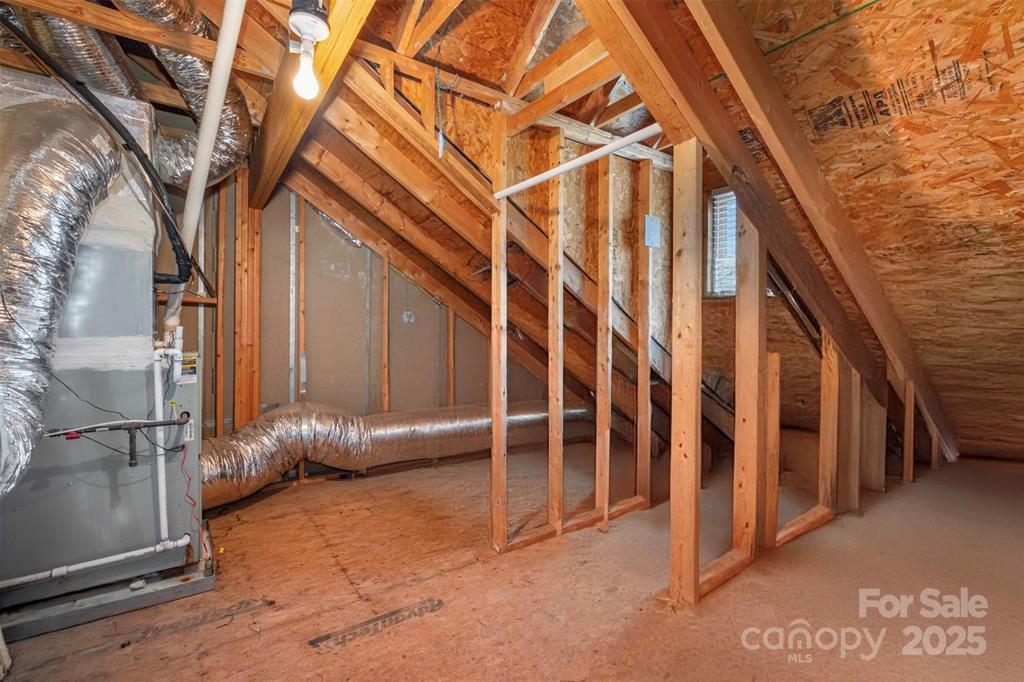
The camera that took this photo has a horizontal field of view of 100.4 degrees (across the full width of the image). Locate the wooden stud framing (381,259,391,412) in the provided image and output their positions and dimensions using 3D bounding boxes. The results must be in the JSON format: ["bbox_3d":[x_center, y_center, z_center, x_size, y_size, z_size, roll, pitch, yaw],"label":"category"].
[{"bbox_3d":[-1.042,0.182,3.528,0.038,1.742,0.089,0,0,-33],"label":"wooden stud framing"}]

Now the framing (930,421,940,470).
[{"bbox_3d":[3.529,0.871,3.551,0.089,0.395,0.038,0,0,-33],"label":"framing"}]

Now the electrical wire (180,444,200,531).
[{"bbox_3d":[-1.427,0.650,1.893,0.075,0.385,0.035,0,0,-33],"label":"electrical wire"}]

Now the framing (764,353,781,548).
[{"bbox_3d":[1.307,0.537,2.165,0.038,0.963,0.089,0,0,-33],"label":"framing"}]

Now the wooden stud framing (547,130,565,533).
[{"bbox_3d":[0.251,-0.046,2.455,0.038,2.277,0.089,0,0,-33],"label":"wooden stud framing"}]

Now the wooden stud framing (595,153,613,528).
[{"bbox_3d":[0.577,-0.002,2.668,0.038,2.292,0.089,0,0,-33],"label":"wooden stud framing"}]

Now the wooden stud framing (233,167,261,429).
[{"bbox_3d":[-1.855,-0.069,2.998,0.155,2.253,0.089,0,0,-33],"label":"wooden stud framing"}]

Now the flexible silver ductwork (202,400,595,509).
[{"bbox_3d":[-0.550,0.723,3.464,3.550,0.600,0.520,0,0,-33],"label":"flexible silver ductwork"}]

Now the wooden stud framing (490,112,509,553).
[{"bbox_3d":[-0.066,-0.047,2.250,0.038,2.293,0.089,0,0,-33],"label":"wooden stud framing"}]

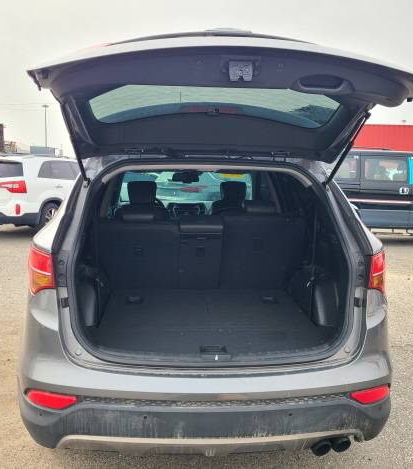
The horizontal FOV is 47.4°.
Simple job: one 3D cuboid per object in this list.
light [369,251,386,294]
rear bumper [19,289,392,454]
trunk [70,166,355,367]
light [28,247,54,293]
[{"bbox_3d":[0.856,0.184,2.353,0.160,0.245,0.250,0,8,-5],"label":"light"},{"bbox_3d":[0.036,0.660,2.359,1.840,0.680,0.500,0,8,-5],"label":"rear bumper"},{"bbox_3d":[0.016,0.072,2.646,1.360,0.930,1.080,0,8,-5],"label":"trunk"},{"bbox_3d":[-0.769,0.177,2.225,0.160,0.245,0.250,0,8,-5],"label":"light"}]

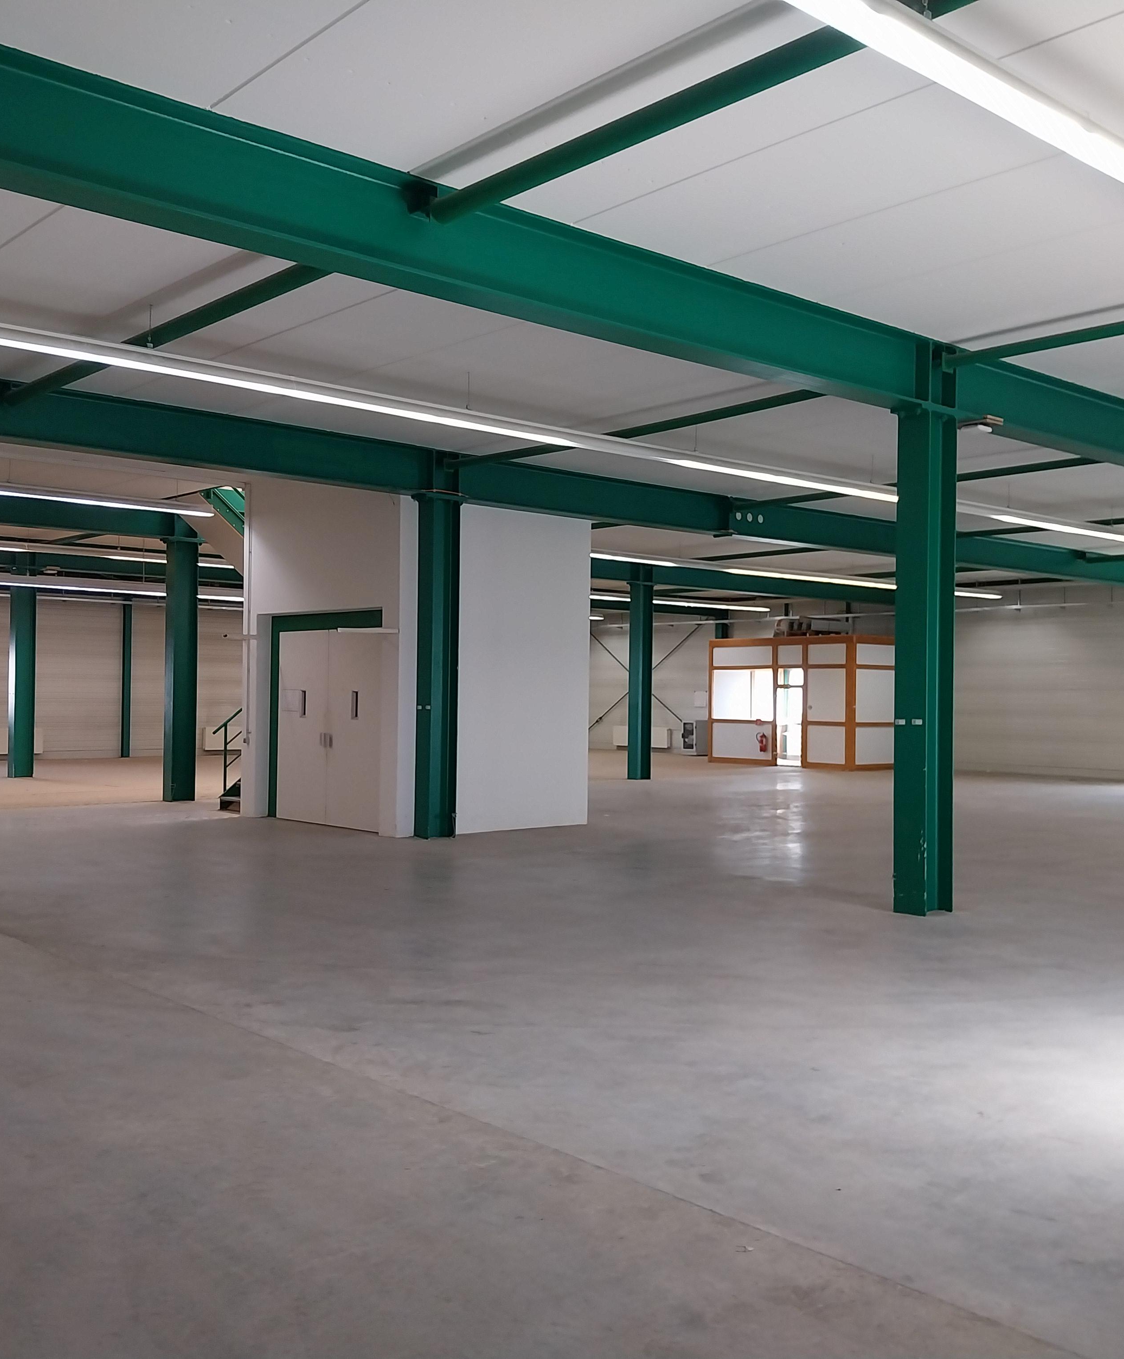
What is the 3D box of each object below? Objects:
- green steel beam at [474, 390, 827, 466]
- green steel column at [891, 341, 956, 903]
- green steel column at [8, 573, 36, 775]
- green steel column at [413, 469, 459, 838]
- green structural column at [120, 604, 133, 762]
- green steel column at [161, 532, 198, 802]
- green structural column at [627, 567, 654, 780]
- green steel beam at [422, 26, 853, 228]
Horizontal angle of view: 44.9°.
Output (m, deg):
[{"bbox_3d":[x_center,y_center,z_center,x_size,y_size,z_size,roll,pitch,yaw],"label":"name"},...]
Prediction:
[{"bbox_3d":[0.731,-2.506,13.705,0.099,0.098,6.400,1,-1,-41],"label":"green steel beam"},{"bbox_3d":[2.979,-0.388,11.177,0.388,4.576,0.295,1,-1,-41],"label":"green steel column"},{"bbox_3d":[-10.443,-0.125,26.350,0.388,4.037,0.295,1,-1,-41],"label":"green steel column"},{"bbox_3d":[-1.512,-0.257,16.476,0.388,4.315,0.295,1,-1,-41],"label":"green steel column"},{"bbox_3d":[-11.026,-0.018,34.471,0.120,3.985,0.150,1,-1,-41],"label":"green structural column"},{"bbox_3d":[-5.946,-0.174,21.234,0.385,4.150,0.300,1,-1,-41],"label":"green steel column"},{"bbox_3d":[1.620,-0.071,27.993,0.385,4.300,0.300,1,-1,-41],"label":"green structural column"},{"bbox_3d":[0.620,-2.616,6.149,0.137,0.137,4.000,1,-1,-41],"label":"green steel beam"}]

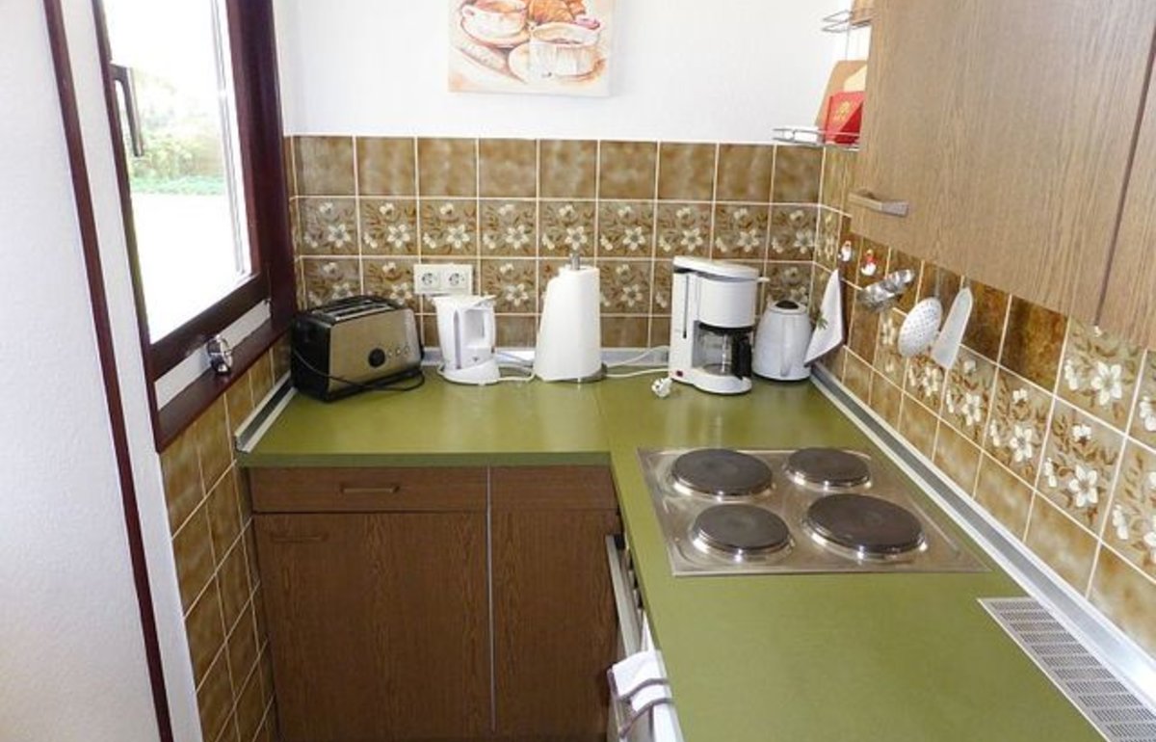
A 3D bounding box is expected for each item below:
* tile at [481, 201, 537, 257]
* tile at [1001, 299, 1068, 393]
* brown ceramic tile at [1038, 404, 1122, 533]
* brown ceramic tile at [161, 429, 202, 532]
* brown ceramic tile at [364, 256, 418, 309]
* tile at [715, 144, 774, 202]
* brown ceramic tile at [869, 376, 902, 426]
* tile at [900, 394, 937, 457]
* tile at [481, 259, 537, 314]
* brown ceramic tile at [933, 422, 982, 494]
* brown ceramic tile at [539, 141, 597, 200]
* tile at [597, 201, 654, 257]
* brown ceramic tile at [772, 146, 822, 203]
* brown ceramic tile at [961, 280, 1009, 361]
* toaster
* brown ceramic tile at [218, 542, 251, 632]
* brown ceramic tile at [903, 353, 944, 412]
[{"bbox_3d":[-0.178,-0.364,2.069,0.149,0.149,0.010,0,18,-4],"label":"tile"},{"bbox_3d":[0.693,-0.059,1.201,0.010,0.149,0.149,0,18,-4],"label":"tile"},{"bbox_3d":[0.711,0.134,1.131,0.012,0.149,0.149,0,18,-3],"label":"brown ceramic tile"},{"bbox_3d":[-0.668,0.181,1.348,0.010,0.149,0.149,0,18,-4],"label":"brown ceramic tile"},{"bbox_3d":[-0.486,-0.224,2.107,0.149,0.149,0.012,0,18,-3],"label":"brown ceramic tile"},{"bbox_3d":[0.431,-0.508,2.066,0.150,0.150,0.010,0,18,-4],"label":"tile"},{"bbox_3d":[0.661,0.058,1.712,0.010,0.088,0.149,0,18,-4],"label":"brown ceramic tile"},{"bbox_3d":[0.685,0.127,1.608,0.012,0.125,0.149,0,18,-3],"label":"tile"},{"bbox_3d":[-0.182,-0.221,2.114,0.149,0.149,0.010,0,18,-4],"label":"tile"},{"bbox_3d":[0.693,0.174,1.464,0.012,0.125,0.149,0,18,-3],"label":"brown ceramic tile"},{"bbox_3d":[-0.025,-0.510,2.040,0.149,0.147,0.012,0,18,-3],"label":"brown ceramic tile"},{"bbox_3d":[0.124,-0.364,2.087,0.149,0.149,0.010,0,18,-4],"label":"tile"},{"bbox_3d":[0.569,-0.506,2.068,0.130,0.149,0.010,0,18,-4],"label":"brown ceramic tile"},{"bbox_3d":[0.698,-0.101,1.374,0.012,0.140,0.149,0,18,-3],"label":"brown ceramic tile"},{"bbox_3d":[-0.543,-0.074,1.977,0.160,0.191,0.297,13,21,32],"label":"toaster"},{"bbox_3d":[-0.683,0.421,1.585,0.010,0.149,0.149,0,18,-4],"label":"brown ceramic tile"},{"bbox_3d":[0.672,-0.009,1.531,0.010,0.150,0.150,0,18,-4],"label":"brown ceramic tile"}]

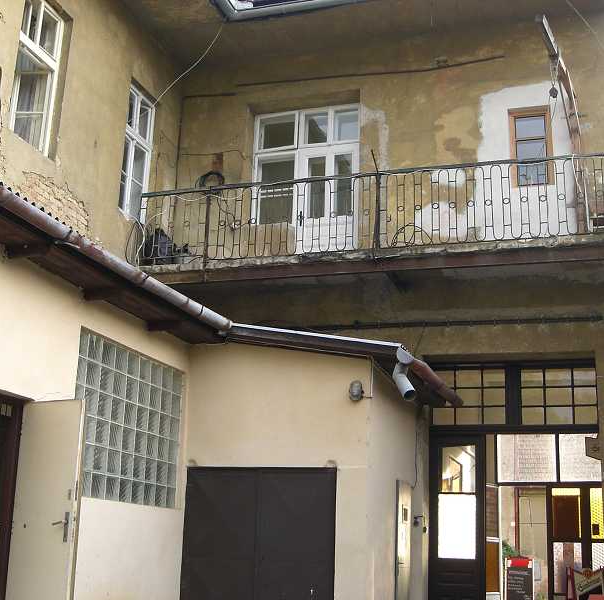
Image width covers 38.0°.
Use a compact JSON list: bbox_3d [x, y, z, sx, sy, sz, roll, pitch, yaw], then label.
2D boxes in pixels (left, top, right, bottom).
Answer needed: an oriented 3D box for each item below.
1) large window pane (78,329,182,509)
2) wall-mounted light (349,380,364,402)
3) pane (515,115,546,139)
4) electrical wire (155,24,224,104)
[{"bbox_3d":[-1.617,1.197,8.263,0.092,1.458,2.205,-3,-16,17],"label":"large window pane"},{"bbox_3d":[0.541,0.916,8.796,0.138,0.214,0.123,-4,-17,18],"label":"wall-mounted light"},{"bbox_3d":[3.158,-2.386,12.100,0.420,0.340,0.045,-3,-16,15],"label":"pane"},{"bbox_3d":[-1.650,-3.442,12.807,1.000,1.050,0.200,-3,-16,15],"label":"electrical wire"}]

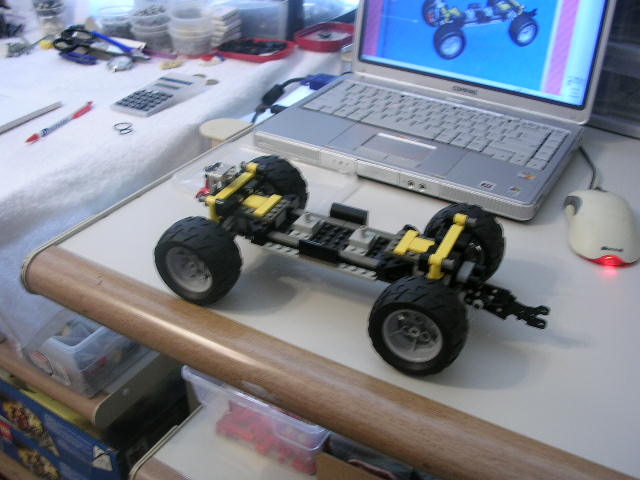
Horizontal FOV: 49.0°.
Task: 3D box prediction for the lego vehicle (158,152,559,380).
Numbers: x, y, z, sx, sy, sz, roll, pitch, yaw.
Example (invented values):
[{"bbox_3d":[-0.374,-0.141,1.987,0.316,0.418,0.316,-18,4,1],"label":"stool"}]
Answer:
[{"bbox_3d":[0.031,0.010,0.577,0.312,0.083,0.161,16,34,19],"label":"lego vehicle"}]

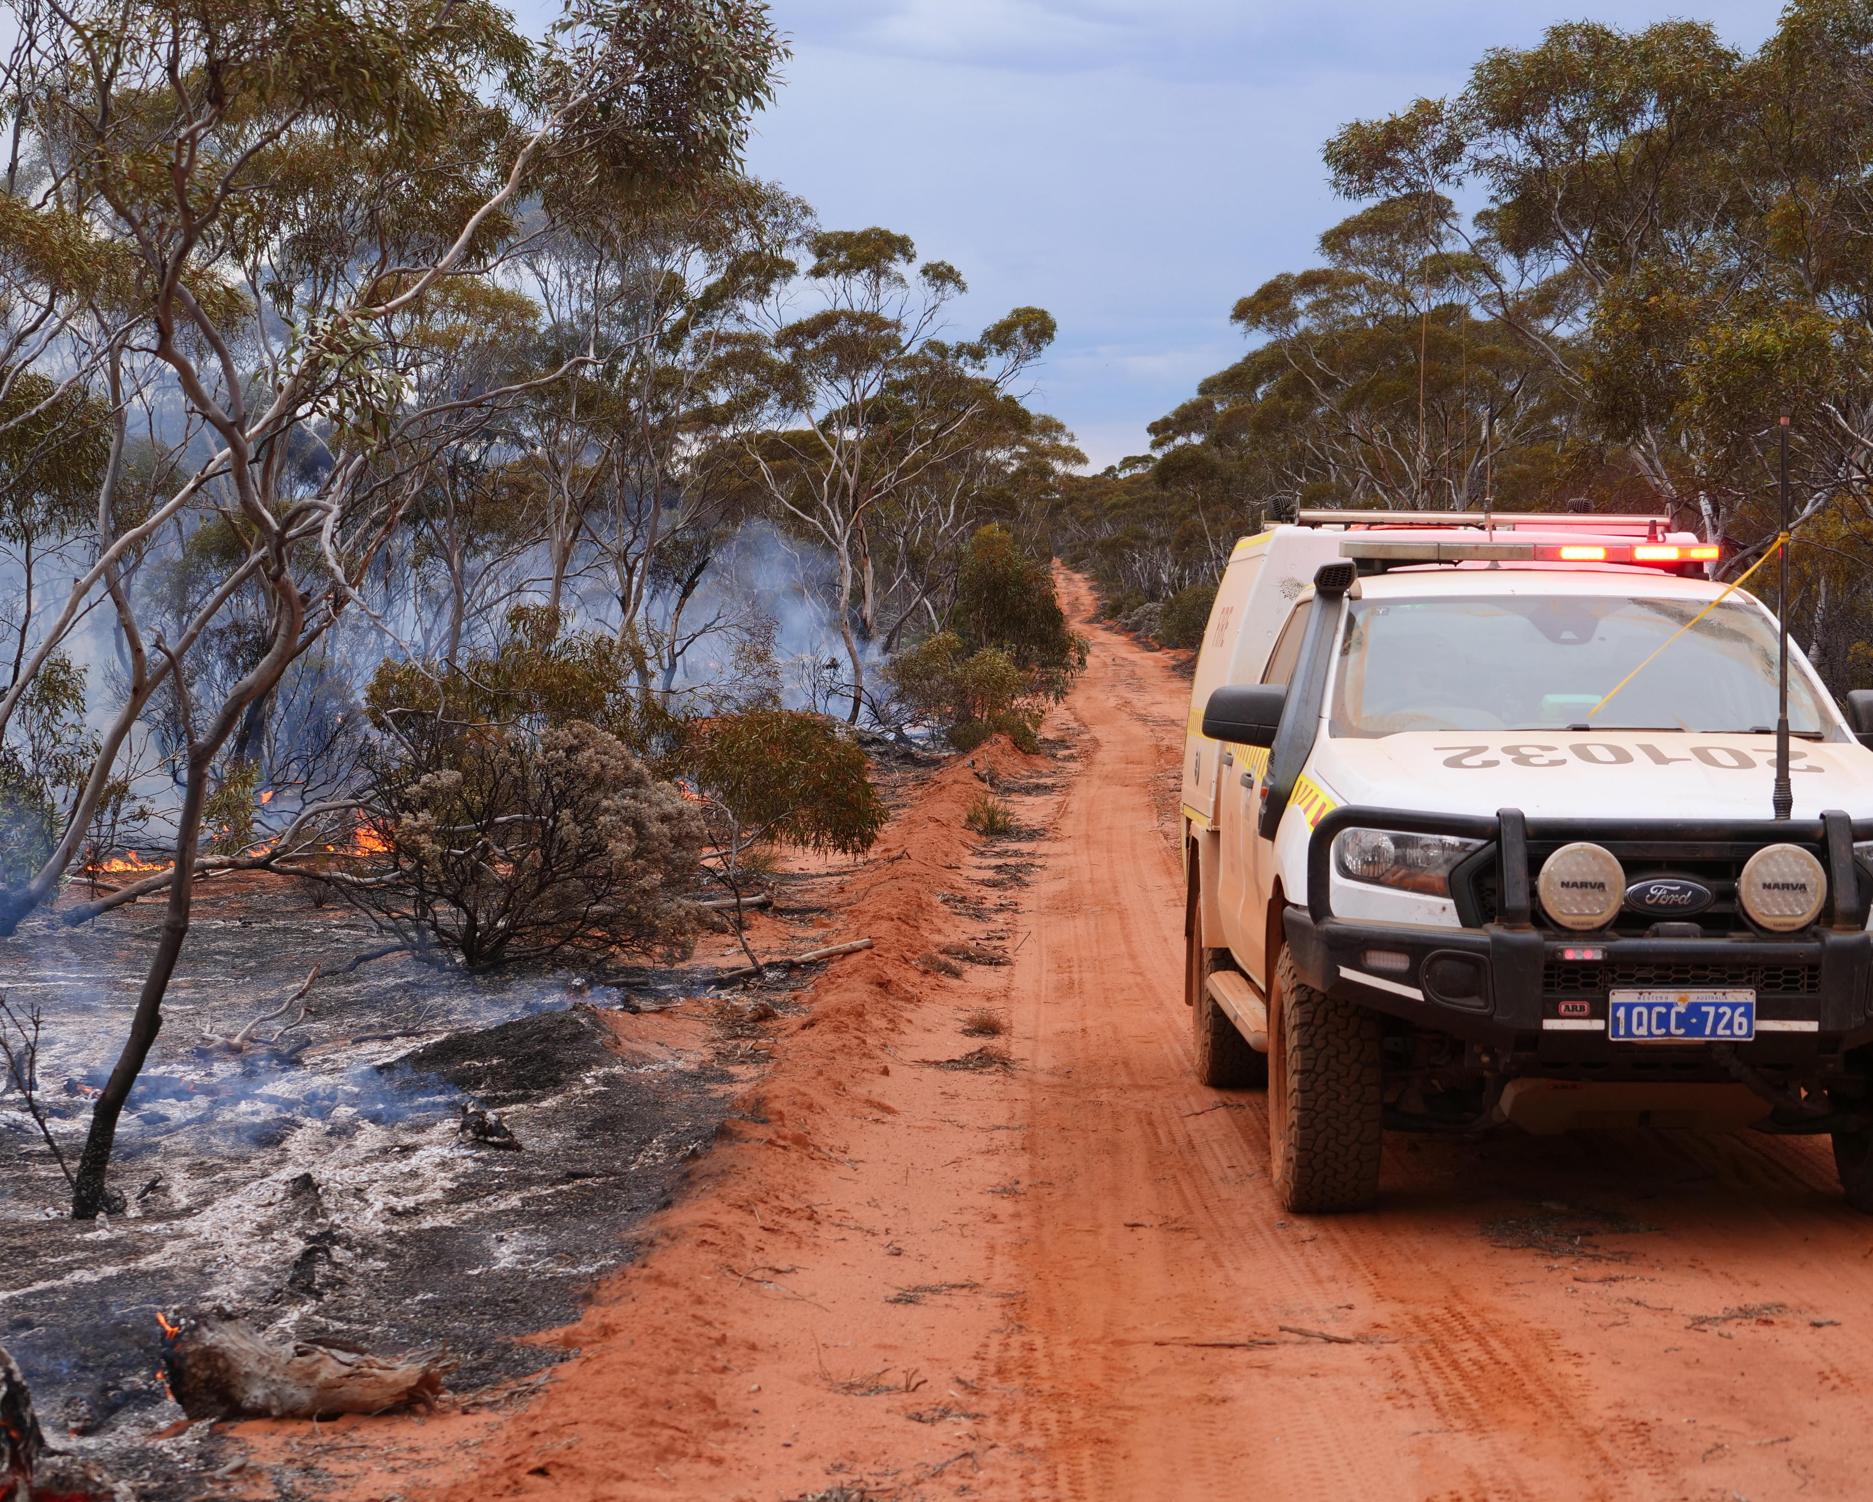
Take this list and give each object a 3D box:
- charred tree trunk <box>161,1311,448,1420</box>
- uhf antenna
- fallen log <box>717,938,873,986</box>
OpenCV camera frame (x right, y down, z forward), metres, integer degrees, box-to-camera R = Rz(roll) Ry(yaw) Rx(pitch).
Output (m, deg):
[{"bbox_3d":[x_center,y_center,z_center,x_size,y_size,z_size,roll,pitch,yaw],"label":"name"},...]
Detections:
[{"bbox_3d":[-1.306,1.274,8.370,0.600,0.215,0.210,0,1,-6],"label":"charred tree trunk"},{"bbox_3d":[2.197,-0.331,10.500,0.047,1.080,0.047,0,1,0],"label":"uhf antenna"},{"bbox_3d":[-0.671,1.000,19.300,0.900,0.065,0.065,-10,7,-35],"label":"fallen log"}]

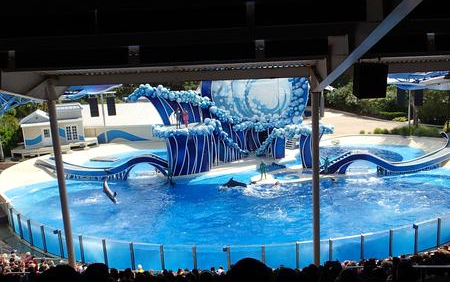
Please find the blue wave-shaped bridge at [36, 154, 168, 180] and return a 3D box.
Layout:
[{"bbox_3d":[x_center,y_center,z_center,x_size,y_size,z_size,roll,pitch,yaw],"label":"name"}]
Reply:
[{"bbox_3d":[-11.992,2.408,38.192,13.300,2.300,2.400,-2,10,6],"label":"blue wave-shaped bridge"}]

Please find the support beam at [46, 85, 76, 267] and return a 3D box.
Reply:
[{"bbox_3d":[-5.688,1.599,13.667,0.230,7.030,0.230,-3,10,0],"label":"support beam"}]

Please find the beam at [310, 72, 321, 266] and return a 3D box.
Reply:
[{"bbox_3d":[3.253,1.409,13.871,0.230,7.580,0.230,-3,10,0],"label":"beam"}]

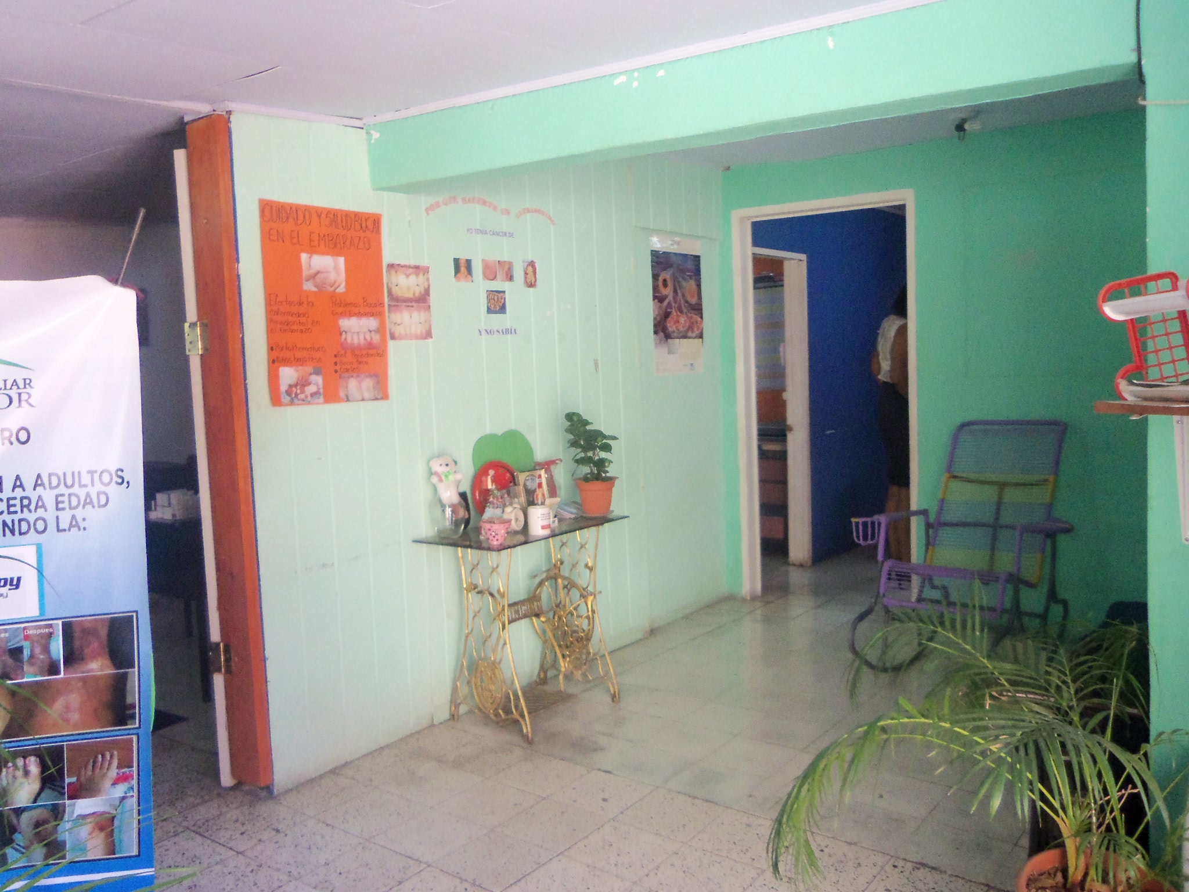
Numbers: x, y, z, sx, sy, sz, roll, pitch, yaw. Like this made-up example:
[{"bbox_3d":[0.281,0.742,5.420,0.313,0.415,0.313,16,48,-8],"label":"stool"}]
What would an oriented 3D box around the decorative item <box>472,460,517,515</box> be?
[{"bbox_3d":[-0.403,0.172,3.921,0.061,0.218,0.203,3,7,39],"label":"decorative item"}]

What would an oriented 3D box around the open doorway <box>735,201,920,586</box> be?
[{"bbox_3d":[1.232,-0.199,5.149,0.994,2.180,0.112,2,7,37],"label":"open doorway"}]

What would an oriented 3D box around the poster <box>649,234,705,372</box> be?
[{"bbox_3d":[0.441,-0.726,5.017,0.012,0.700,0.461,3,7,39],"label":"poster"}]

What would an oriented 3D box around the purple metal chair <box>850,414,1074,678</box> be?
[{"bbox_3d":[1.564,0.468,4.115,0.781,1.034,1.044,3,8,43],"label":"purple metal chair"}]

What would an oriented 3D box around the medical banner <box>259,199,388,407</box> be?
[{"bbox_3d":[-0.918,-0.484,3.331,0.010,0.671,0.497,3,7,39],"label":"medical banner"}]

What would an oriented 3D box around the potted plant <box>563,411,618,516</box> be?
[{"bbox_3d":[-0.014,0.072,4.049,0.213,0.426,0.213,-2,6,0],"label":"potted plant"}]

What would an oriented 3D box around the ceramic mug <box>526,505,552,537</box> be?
[{"bbox_3d":[-0.213,0.281,3.664,0.091,0.103,0.091,-2,6,0],"label":"ceramic mug"}]

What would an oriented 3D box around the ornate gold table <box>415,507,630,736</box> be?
[{"bbox_3d":[-0.261,0.698,3.833,0.426,0.757,0.796,3,7,39],"label":"ornate gold table"}]

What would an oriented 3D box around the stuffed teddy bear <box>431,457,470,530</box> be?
[{"bbox_3d":[-0.557,0.184,3.697,0.142,0.284,0.132,-4,6,-20],"label":"stuffed teddy bear"}]

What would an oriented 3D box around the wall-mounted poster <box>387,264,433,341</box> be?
[{"bbox_3d":[-0.690,-0.539,3.613,0.008,0.278,0.210,3,7,39],"label":"wall-mounted poster"}]

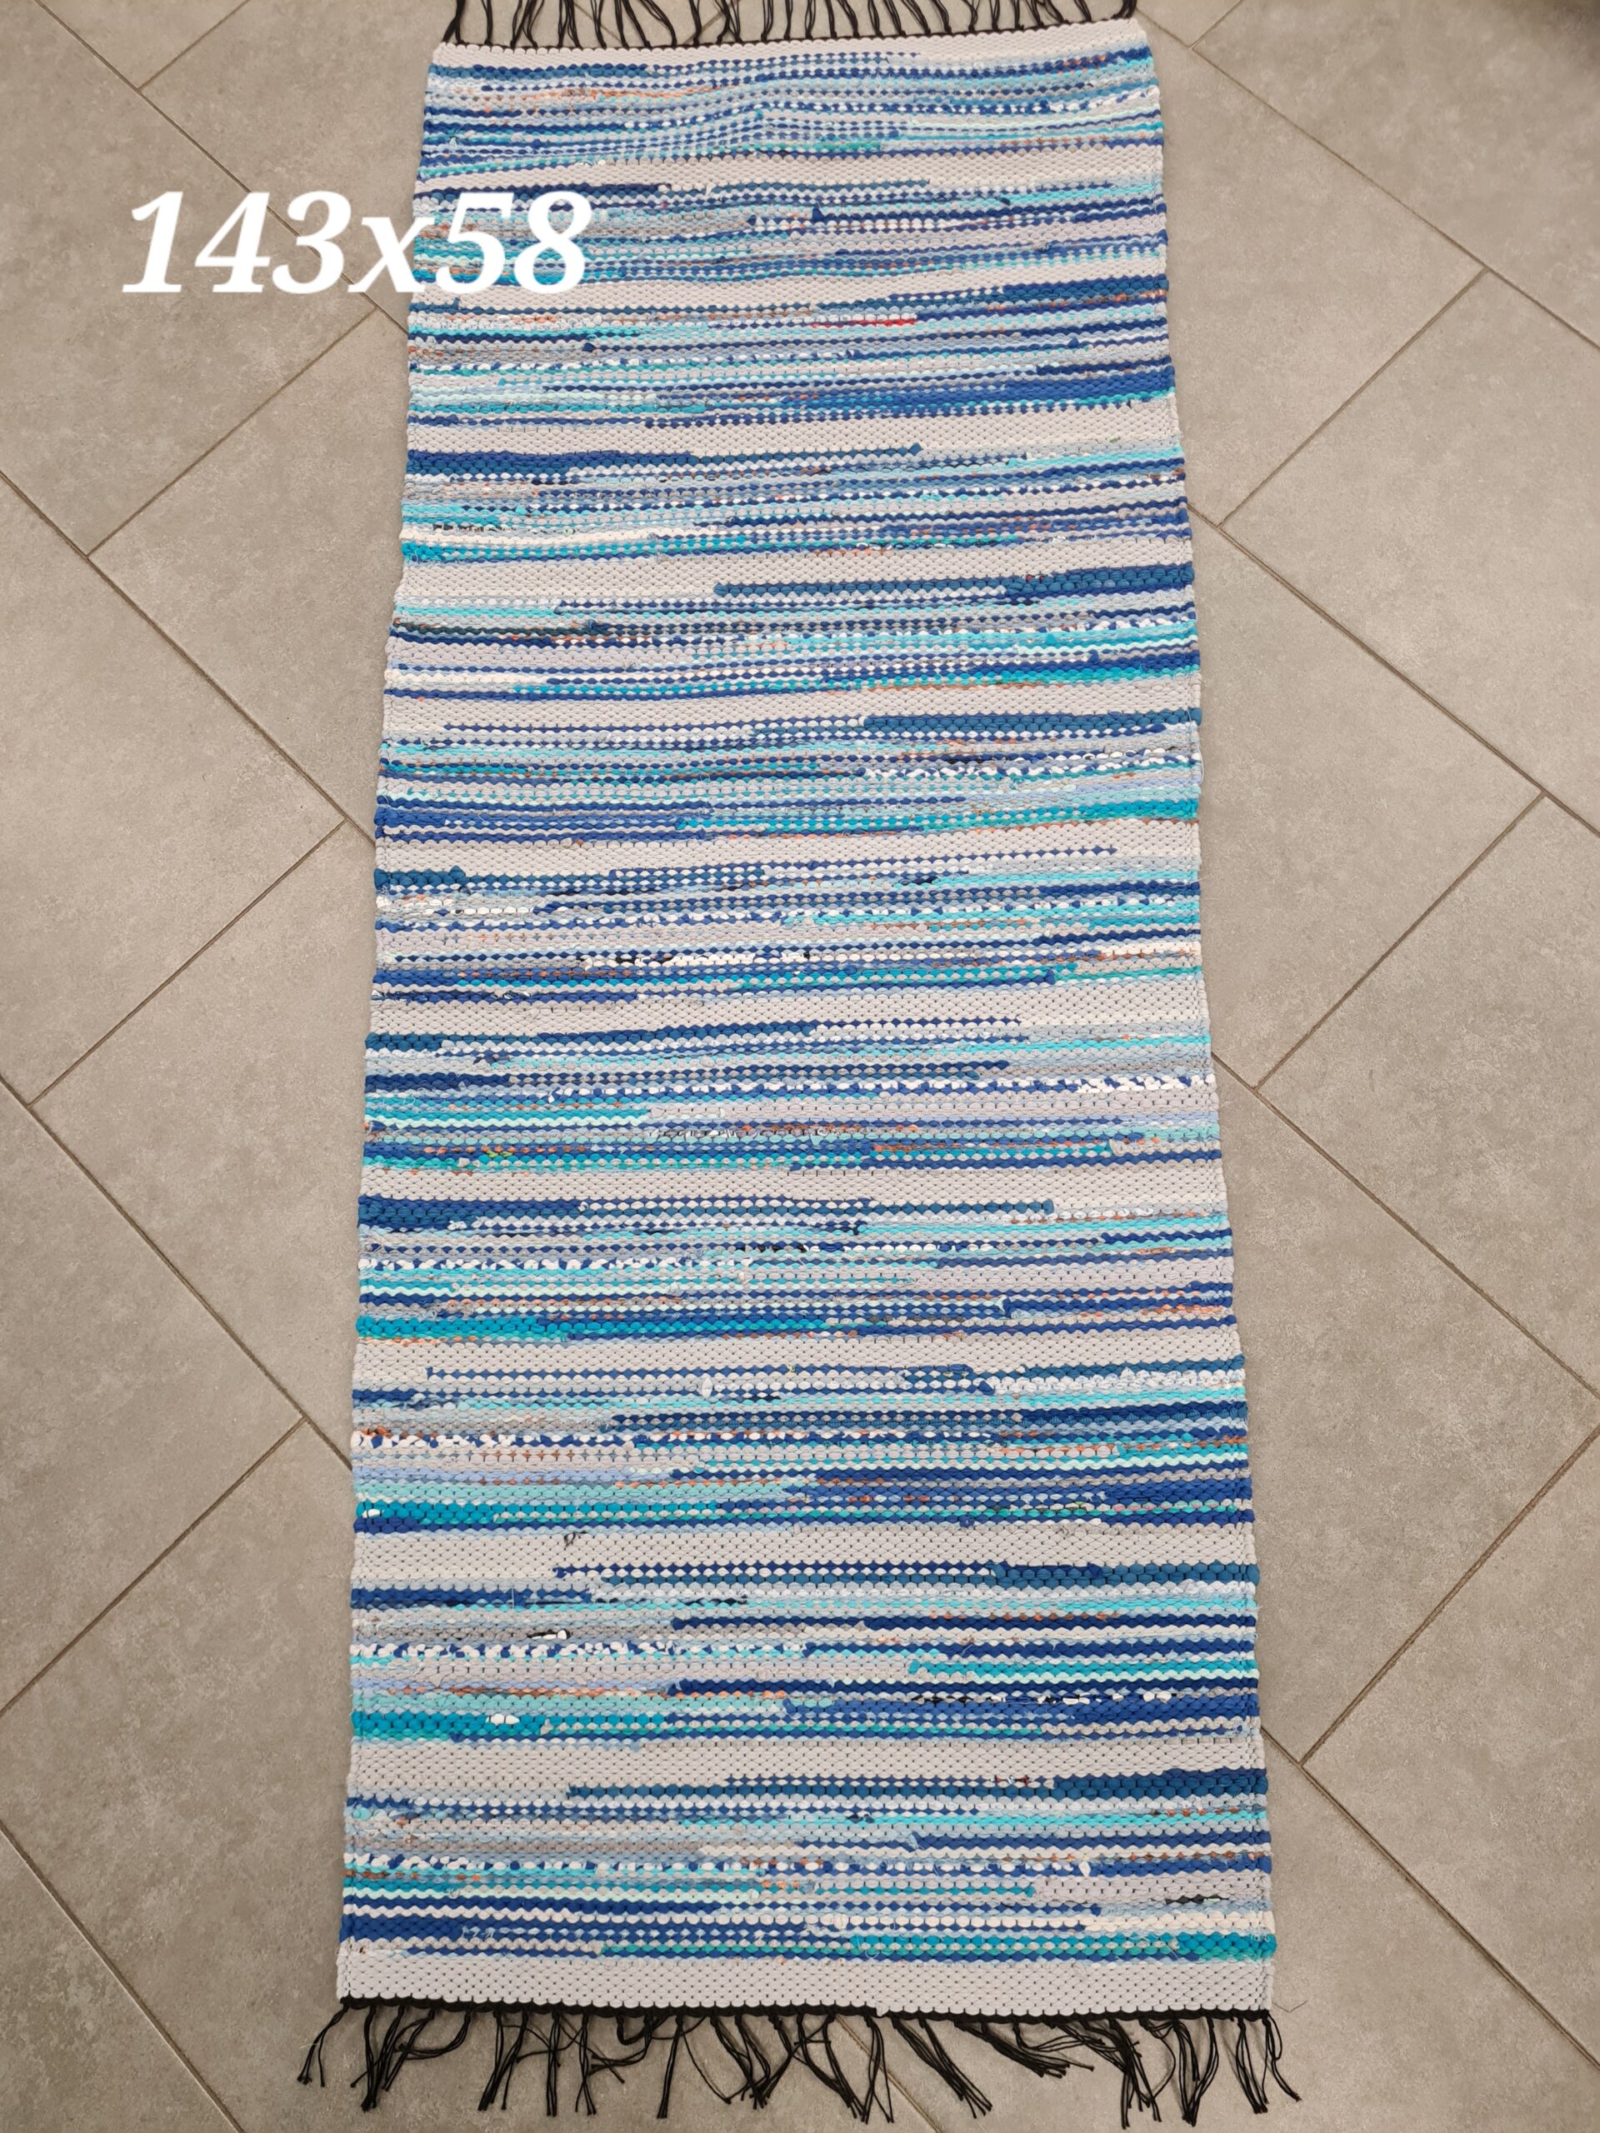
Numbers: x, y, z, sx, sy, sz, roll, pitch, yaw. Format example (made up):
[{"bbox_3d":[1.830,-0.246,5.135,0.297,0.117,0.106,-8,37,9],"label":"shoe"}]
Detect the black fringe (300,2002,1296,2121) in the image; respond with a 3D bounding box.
[{"bbox_3d":[-0.005,0.595,0.953,0.594,0.012,0.063,-1,77,3],"label":"black fringe"}]

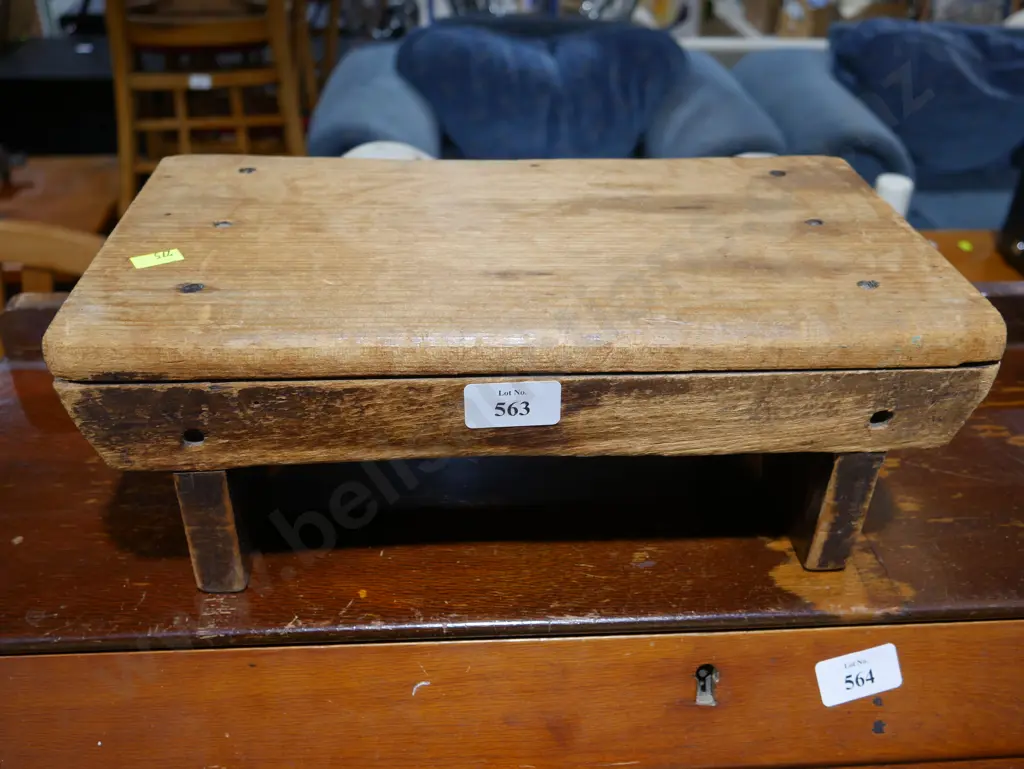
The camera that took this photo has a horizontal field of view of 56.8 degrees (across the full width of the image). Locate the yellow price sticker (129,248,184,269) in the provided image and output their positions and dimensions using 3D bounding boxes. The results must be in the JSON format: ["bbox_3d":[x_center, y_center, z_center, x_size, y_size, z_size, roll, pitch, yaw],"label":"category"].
[{"bbox_3d":[-0.154,-0.054,0.411,0.021,0.001,0.012,-18,39,-28],"label":"yellow price sticker"}]

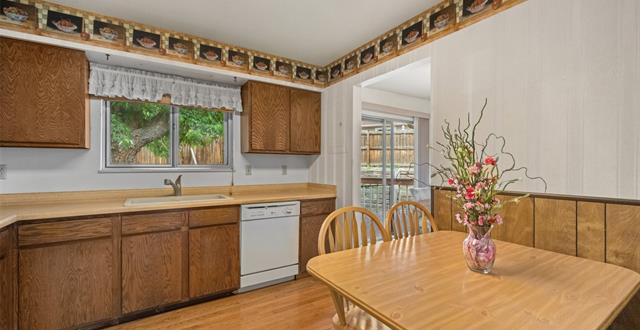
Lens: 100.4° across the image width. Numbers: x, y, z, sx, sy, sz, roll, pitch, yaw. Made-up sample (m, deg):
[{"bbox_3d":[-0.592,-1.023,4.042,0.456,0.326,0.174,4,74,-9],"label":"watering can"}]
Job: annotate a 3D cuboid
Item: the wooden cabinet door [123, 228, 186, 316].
[{"bbox_3d":[-1.282,0.795,2.063,0.413,0.617,0.025,0,0,-34],"label":"wooden cabinet door"}]

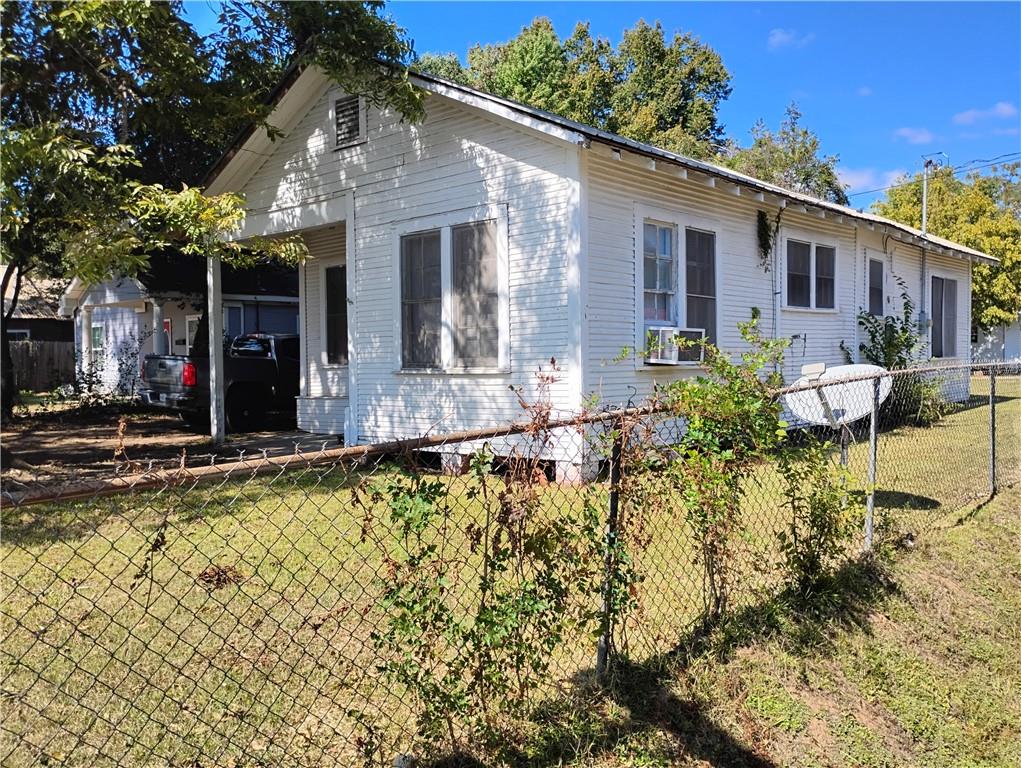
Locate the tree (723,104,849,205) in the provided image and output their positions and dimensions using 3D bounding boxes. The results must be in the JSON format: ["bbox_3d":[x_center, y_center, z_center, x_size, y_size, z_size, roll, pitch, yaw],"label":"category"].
[{"bbox_3d":[9.979,-4.920,30.000,6.000,10.400,6.000,0,2,18],"label":"tree"}]

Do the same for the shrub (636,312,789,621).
[{"bbox_3d":[1.161,0.458,4.750,0.920,1.700,0.480,-2,2,-44],"label":"shrub"}]

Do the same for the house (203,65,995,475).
[{"bbox_3d":[2.673,-1.881,15.985,8.600,5.300,14.600,1,2,44],"label":"house"}]

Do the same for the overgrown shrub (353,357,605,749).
[{"bbox_3d":[-0.112,0.693,3.550,1.050,1.500,0.450,-2,2,-44],"label":"overgrown shrub"}]

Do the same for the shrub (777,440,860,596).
[{"bbox_3d":[2.030,0.832,5.450,0.480,0.980,0.450,-2,2,-44],"label":"shrub"}]

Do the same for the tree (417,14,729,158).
[{"bbox_3d":[2.359,-6.419,30.000,11.000,13.600,9.000,-1,2,5],"label":"tree"}]

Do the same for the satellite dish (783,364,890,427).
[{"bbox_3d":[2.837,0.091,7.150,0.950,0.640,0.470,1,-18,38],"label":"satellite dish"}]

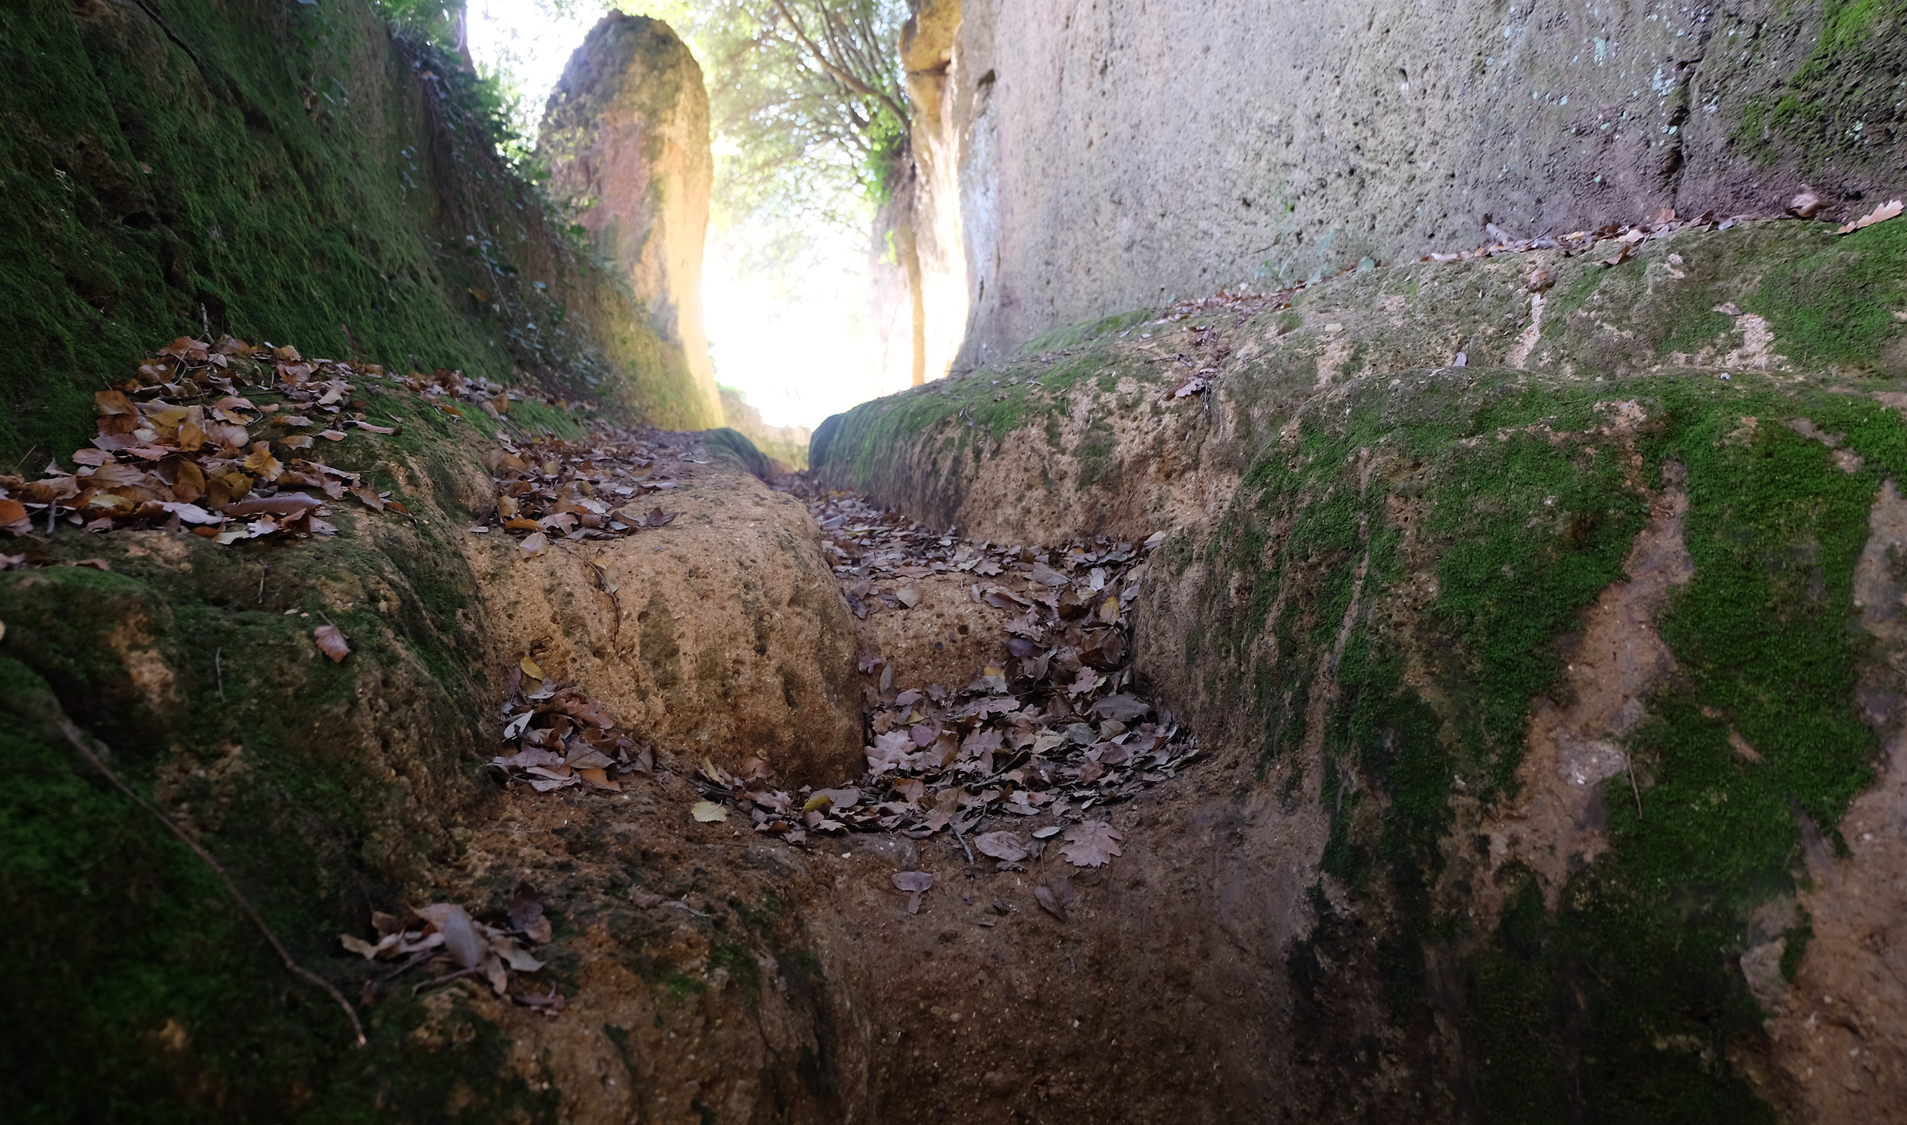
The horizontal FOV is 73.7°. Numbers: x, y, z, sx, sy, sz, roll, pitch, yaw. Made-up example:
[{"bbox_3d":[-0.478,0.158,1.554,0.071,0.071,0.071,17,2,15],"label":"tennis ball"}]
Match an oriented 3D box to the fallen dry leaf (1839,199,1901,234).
[{"bbox_3d":[1.154,-0.435,1.601,0.106,0.015,0.035,-24,35,-5],"label":"fallen dry leaf"}]

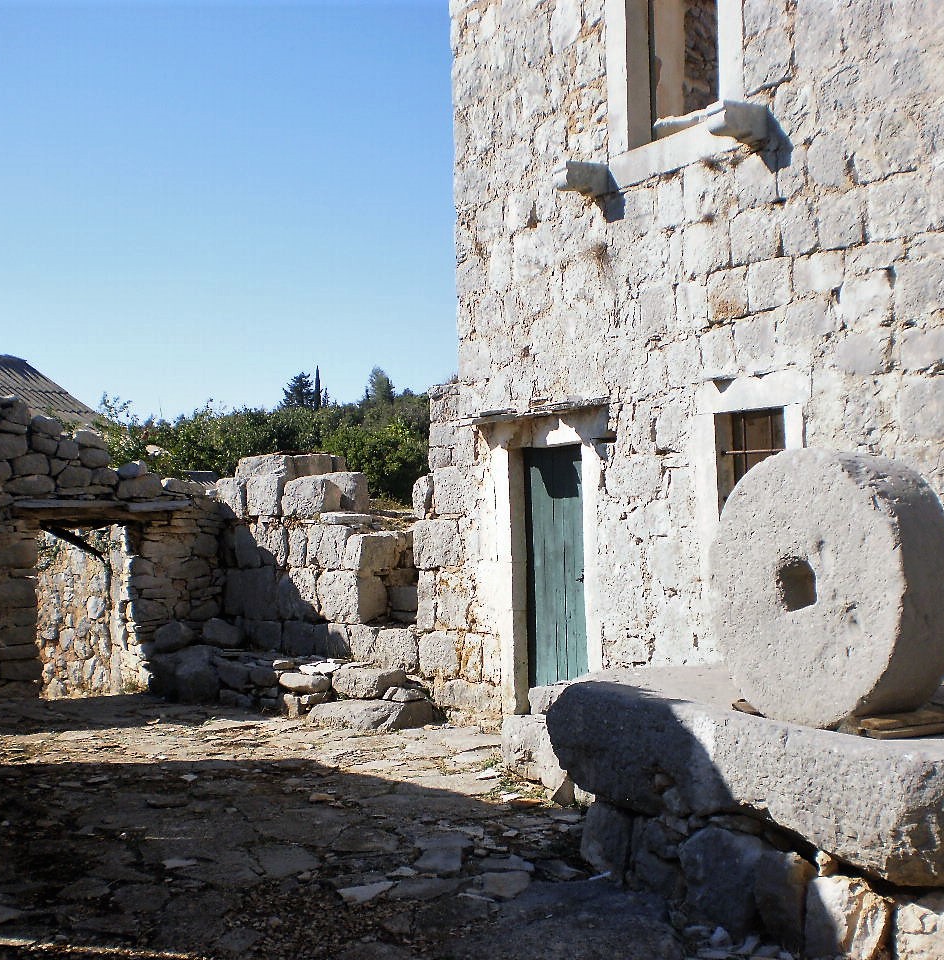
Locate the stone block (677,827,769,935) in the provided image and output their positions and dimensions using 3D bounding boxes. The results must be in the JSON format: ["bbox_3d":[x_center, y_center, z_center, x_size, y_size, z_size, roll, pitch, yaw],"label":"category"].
[{"bbox_3d":[0.995,1.536,5.430,0.300,0.390,0.370,0,-2,-42],"label":"stone block"}]

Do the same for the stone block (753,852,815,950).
[{"bbox_3d":[1.157,1.560,5.200,0.250,0.360,0.220,0,-2,-38],"label":"stone block"}]

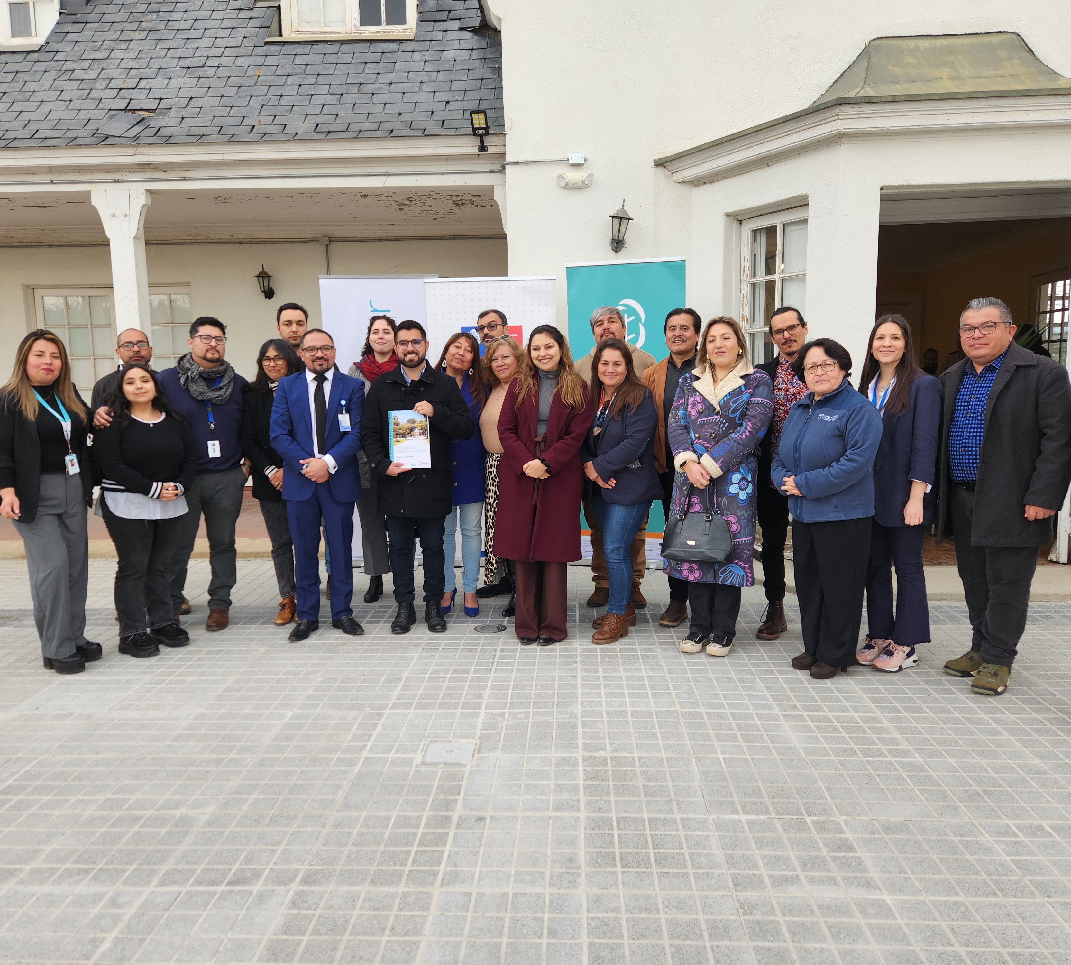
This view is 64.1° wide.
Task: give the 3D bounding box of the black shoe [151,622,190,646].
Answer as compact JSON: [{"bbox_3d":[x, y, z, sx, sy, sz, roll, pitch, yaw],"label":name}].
[{"bbox_3d":[-1.934,0.779,4.516,0.268,0.120,0.107,3,8,28],"label":"black shoe"}]

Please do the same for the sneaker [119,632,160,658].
[{"bbox_3d":[-2.015,0.806,4.340,0.268,0.120,0.107,3,8,28],"label":"sneaker"}]

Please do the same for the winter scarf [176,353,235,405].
[{"bbox_3d":[-1.806,-0.563,4.677,0.310,0.284,0.290,-3,7,-17],"label":"winter scarf"}]

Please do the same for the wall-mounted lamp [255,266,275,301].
[{"bbox_3d":[-2.440,-1.807,7.714,0.165,0.304,0.200,-1,7,3],"label":"wall-mounted lamp"}]

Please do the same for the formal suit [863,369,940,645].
[{"bbox_3d":[1.741,0.142,4.075,0.430,1.323,0.290,5,9,38],"label":"formal suit"}]

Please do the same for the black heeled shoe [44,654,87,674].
[{"bbox_3d":[-2.288,0.832,4.150,0.250,0.130,0.097,3,8,26],"label":"black heeled shoe"}]

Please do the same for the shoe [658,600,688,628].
[{"bbox_3d":[0.763,0.692,4.735,0.112,0.140,0.300,3,8,30],"label":"shoe"}]

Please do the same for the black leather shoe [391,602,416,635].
[{"bbox_3d":[-0.720,0.713,4.683,0.107,0.150,0.296,0,7,6],"label":"black leather shoe"}]

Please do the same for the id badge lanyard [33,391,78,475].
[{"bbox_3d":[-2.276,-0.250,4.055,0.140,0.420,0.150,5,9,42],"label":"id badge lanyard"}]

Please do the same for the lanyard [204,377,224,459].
[{"bbox_3d":[-1.738,-0.371,4.611,0.140,0.440,0.130,-5,8,-28],"label":"lanyard"}]

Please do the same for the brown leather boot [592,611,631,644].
[{"bbox_3d":[0.400,0.716,4.422,0.099,0.175,0.265,5,9,42],"label":"brown leather boot"}]

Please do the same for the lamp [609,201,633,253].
[{"bbox_3d":[0.587,-1.757,5.870,0.165,0.343,0.200,5,7,2],"label":"lamp"}]

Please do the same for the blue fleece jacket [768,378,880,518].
[{"bbox_3d":[1.349,-0.148,3.950,0.520,0.662,0.360,5,9,38],"label":"blue fleece jacket"}]

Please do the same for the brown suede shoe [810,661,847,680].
[{"bbox_3d":[1.340,0.806,3.881,0.250,0.110,0.096,-7,9,-39],"label":"brown suede shoe"}]

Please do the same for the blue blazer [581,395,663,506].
[{"bbox_3d":[0.463,-0.170,4.499,0.460,0.594,0.330,4,8,34],"label":"blue blazer"}]

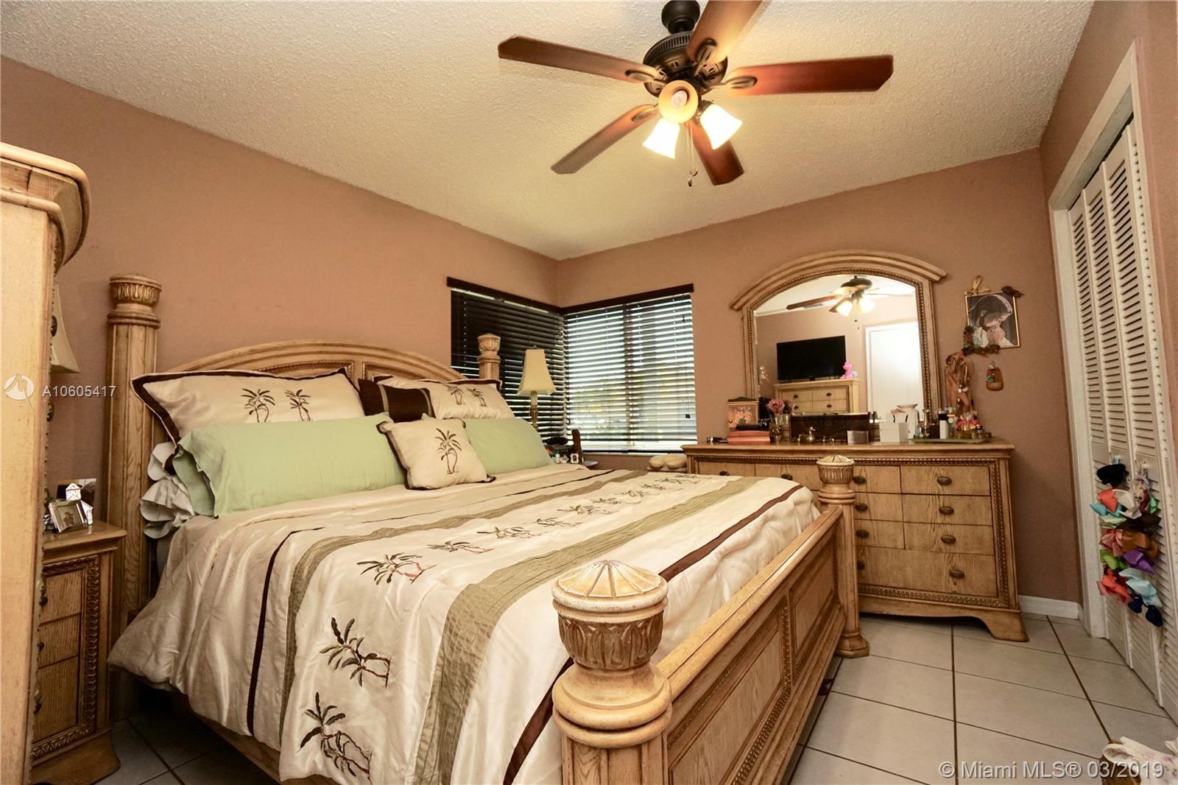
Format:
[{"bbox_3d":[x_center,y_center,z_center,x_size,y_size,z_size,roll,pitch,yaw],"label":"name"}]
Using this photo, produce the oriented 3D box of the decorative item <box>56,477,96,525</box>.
[{"bbox_3d":[-1.889,0.405,1.799,0.060,0.170,0.110,-4,-4,27],"label":"decorative item"}]

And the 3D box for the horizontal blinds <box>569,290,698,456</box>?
[{"bbox_3d":[0.299,-0.114,4.027,1.200,1.200,0.060,-4,-4,35],"label":"horizontal blinds"}]

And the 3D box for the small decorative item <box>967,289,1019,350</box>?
[{"bbox_3d":[2.211,-0.394,2.687,0.210,0.315,0.030,-4,-4,35],"label":"small decorative item"}]

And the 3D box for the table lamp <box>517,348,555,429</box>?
[{"bbox_3d":[-0.400,0.097,3.742,0.260,0.900,0.260,-1,-3,-17],"label":"table lamp"}]

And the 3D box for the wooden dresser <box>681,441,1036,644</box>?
[{"bbox_3d":[1.415,0.754,2.897,1.700,0.908,0.520,-4,-4,35],"label":"wooden dresser"}]

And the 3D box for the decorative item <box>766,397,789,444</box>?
[{"bbox_3d":[1.197,0.174,3.128,0.125,0.290,0.120,-4,-4,35],"label":"decorative item"}]

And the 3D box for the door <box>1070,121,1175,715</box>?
[{"bbox_3d":[2.034,0.109,1.828,0.050,2.010,1.195,-4,-4,35],"label":"door"}]

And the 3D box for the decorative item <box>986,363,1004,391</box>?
[{"bbox_3d":[2.209,-0.082,2.667,0.078,0.152,0.040,-4,-4,35],"label":"decorative item"}]

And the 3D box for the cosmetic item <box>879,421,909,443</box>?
[{"bbox_3d":[1.716,0.220,2.761,0.100,0.122,0.105,0,-4,-36],"label":"cosmetic item"}]

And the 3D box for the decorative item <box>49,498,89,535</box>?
[{"bbox_3d":[-1.820,0.431,1.720,0.060,0.105,0.085,-3,-3,10],"label":"decorative item"}]

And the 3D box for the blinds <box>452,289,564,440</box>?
[{"bbox_3d":[-0.587,-0.094,3.880,0.060,1.200,1.220,-4,-4,35],"label":"blinds"}]

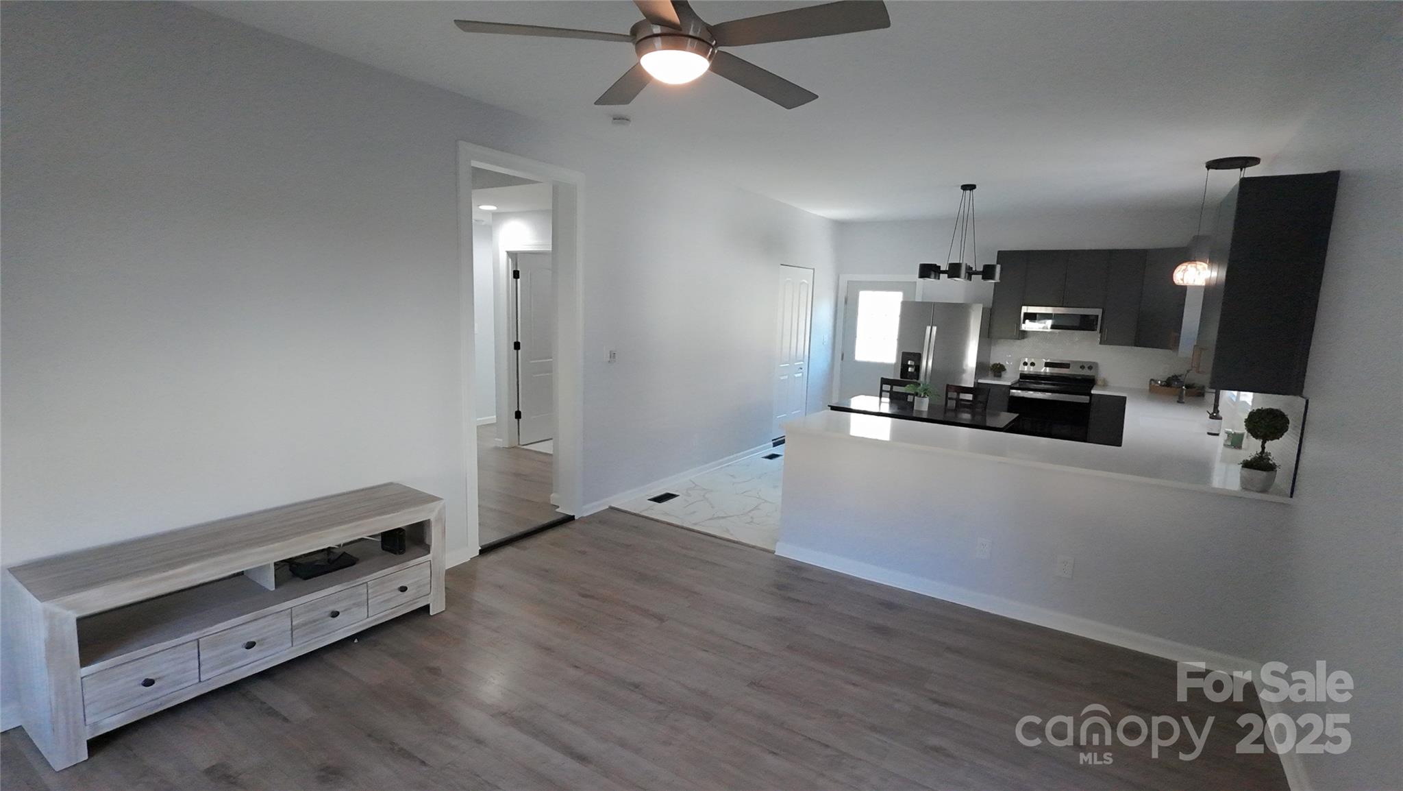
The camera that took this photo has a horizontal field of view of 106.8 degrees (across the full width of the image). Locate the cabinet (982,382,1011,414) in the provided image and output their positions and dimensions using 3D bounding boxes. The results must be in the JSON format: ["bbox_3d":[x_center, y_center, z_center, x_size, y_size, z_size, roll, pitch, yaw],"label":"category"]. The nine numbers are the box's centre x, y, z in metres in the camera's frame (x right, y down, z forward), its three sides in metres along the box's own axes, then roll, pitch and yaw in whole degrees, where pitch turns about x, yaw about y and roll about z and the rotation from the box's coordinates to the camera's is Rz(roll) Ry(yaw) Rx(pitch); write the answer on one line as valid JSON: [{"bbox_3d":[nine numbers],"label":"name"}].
[{"bbox_3d":[3.556,0.322,6.391,0.331,0.906,0.613,6,9,31],"label":"cabinet"}]

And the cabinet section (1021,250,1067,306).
[{"bbox_3d":[3.892,-1.303,5.901,0.377,0.602,0.330,7,9,31],"label":"cabinet section"}]

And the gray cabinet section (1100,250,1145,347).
[{"bbox_3d":[4.476,-1.028,5.566,0.306,0.975,0.330,7,9,31],"label":"gray cabinet section"}]

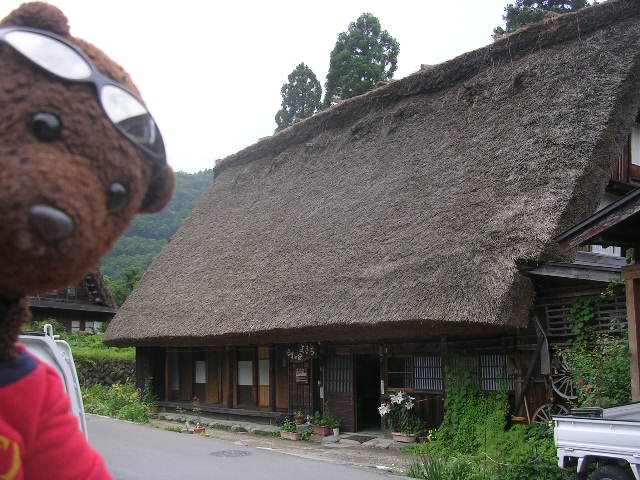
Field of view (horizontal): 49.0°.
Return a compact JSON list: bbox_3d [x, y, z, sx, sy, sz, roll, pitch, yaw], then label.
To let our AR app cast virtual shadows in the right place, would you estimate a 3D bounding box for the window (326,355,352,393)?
[{"bbox_3d":[0.460,3.149,16.563,0.050,0.864,0.945,7,-12,-38],"label":"window"}]

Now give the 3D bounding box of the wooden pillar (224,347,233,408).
[{"bbox_3d":[-2.738,4.092,20.909,0.170,1.841,0.170,8,-13,-39],"label":"wooden pillar"}]

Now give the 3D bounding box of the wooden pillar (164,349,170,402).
[{"bbox_3d":[-5.142,4.577,23.730,0.150,1.820,0.150,8,-13,-39],"label":"wooden pillar"}]

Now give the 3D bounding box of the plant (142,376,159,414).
[{"bbox_3d":[-5.514,5.049,22.860,0.420,1.200,0.420,7,-12,-38],"label":"plant"}]

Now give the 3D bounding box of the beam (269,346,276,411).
[{"bbox_3d":[-1.292,3.801,19.212,0.155,1.774,0.155,8,-13,-39],"label":"beam"}]

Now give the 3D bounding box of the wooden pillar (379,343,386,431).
[{"bbox_3d":[1.381,3.260,15.424,0.140,1.884,0.140,7,-12,-38],"label":"wooden pillar"}]

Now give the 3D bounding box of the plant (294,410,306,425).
[{"bbox_3d":[-0.458,4.164,16.491,0.240,0.320,0.240,7,-12,-38],"label":"plant"}]

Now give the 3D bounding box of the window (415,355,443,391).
[{"bbox_3d":[2.322,2.846,15.008,0.060,0.745,0.787,8,-13,-39],"label":"window"}]

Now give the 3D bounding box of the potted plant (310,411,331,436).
[{"bbox_3d":[-0.014,4.158,15.946,0.280,0.570,0.500,7,-12,-38],"label":"potted plant"}]

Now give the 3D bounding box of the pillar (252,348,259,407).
[{"bbox_3d":[-1.878,4.125,21.120,0.130,1.708,0.130,7,-12,-38],"label":"pillar"}]

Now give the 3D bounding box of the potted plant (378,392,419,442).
[{"bbox_3d":[1.637,3.628,14.526,0.500,1.050,0.750,7,-12,-38],"label":"potted plant"}]

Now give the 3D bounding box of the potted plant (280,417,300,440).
[{"bbox_3d":[-0.654,4.179,15.576,0.240,0.450,0.450,8,-13,-39],"label":"potted plant"}]

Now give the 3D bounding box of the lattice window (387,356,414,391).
[{"bbox_3d":[1.790,2.970,15.630,0.060,0.765,0.869,8,-13,-39],"label":"lattice window"}]

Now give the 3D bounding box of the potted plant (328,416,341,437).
[{"bbox_3d":[0.322,4.145,15.676,0.250,0.420,0.250,8,-13,-39],"label":"potted plant"}]

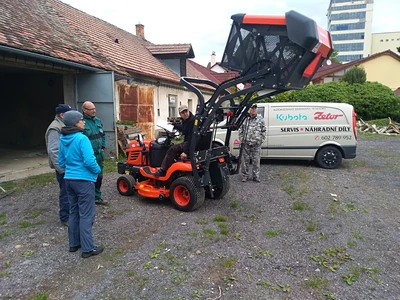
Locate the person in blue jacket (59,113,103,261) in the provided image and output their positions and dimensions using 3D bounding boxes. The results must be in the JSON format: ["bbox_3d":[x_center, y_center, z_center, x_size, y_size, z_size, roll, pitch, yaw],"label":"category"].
[{"bbox_3d":[-1.354,0.376,3.394,0.360,1.640,0.500,-8,10,-42],"label":"person in blue jacket"}]

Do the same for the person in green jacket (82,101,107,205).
[{"bbox_3d":[-1.859,0.065,5.299,0.340,1.780,0.500,5,9,38],"label":"person in green jacket"}]

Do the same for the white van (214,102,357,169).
[{"bbox_3d":[1.989,-0.546,9.201,4.780,1.870,1.920,0,7,5],"label":"white van"}]

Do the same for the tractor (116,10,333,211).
[{"bbox_3d":[0.140,-0.451,5.003,3.700,2.820,1.250,4,9,36],"label":"tractor"}]

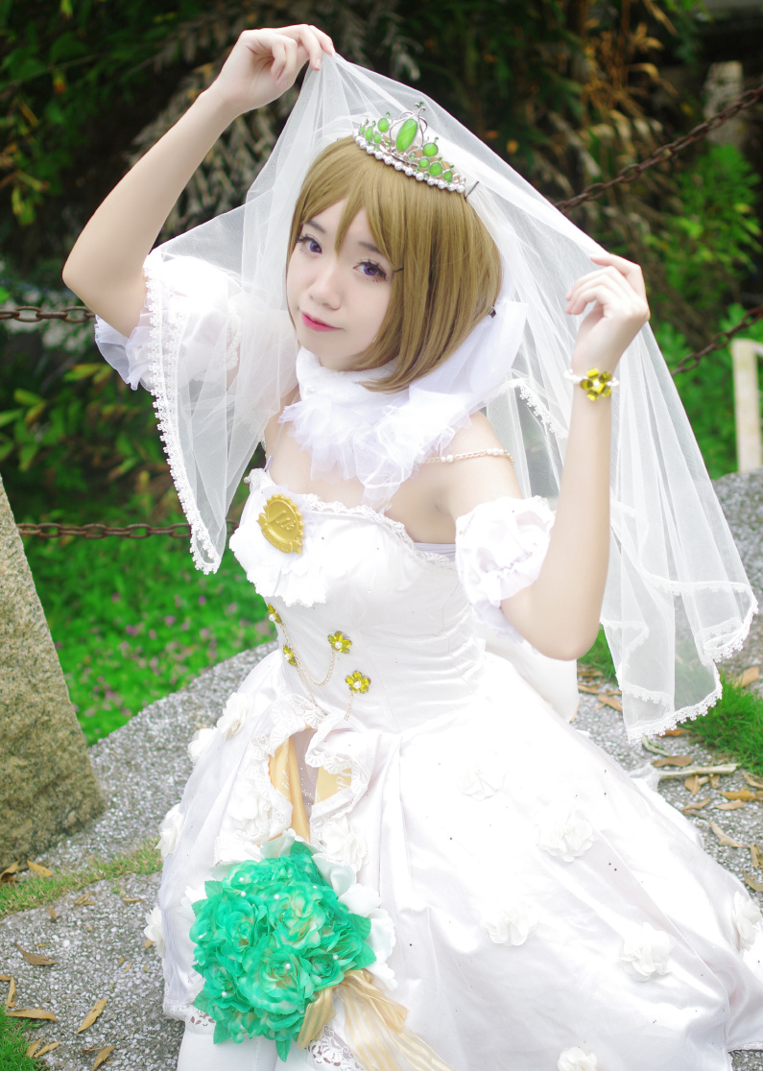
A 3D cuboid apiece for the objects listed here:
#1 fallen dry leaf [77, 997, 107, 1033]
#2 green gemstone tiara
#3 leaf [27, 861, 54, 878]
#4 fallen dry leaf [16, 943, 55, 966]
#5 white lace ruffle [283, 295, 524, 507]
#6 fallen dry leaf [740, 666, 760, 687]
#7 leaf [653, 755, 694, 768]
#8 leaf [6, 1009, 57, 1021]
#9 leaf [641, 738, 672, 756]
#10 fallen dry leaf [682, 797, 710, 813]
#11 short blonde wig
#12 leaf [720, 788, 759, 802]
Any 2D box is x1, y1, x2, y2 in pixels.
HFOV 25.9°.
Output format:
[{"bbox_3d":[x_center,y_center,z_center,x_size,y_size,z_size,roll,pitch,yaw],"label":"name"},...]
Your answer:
[{"bbox_3d":[-0.326,0.541,1.876,0.018,0.010,0.063,5,24,21],"label":"fallen dry leaf"},{"bbox_3d":[0.028,-0.364,1.570,0.122,0.055,0.045,31,24,15],"label":"green gemstone tiara"},{"bbox_3d":[-0.443,0.434,2.157,0.047,0.012,0.020,12,27,34],"label":"leaf"},{"bbox_3d":[-0.392,0.471,1.857,0.066,0.012,0.015,13,33,34],"label":"fallen dry leaf"},{"bbox_3d":[0.020,-0.127,1.650,0.210,0.170,0.200,-2,27,1],"label":"white lace ruffle"},{"bbox_3d":[0.490,0.188,2.205,0.018,0.012,0.057,14,34,36],"label":"fallen dry leaf"},{"bbox_3d":[0.408,0.316,2.313,0.058,0.012,0.020,-6,22,-5],"label":"leaf"},{"bbox_3d":[-0.371,0.511,1.772,0.061,0.012,0.013,1,28,15],"label":"leaf"},{"bbox_3d":[0.341,0.267,2.083,0.012,0.012,0.054,-21,30,-25],"label":"leaf"},{"bbox_3d":[0.376,0.321,1.968,0.040,0.010,0.012,-18,28,-20],"label":"fallen dry leaf"},{"bbox_3d":[0.016,-0.282,1.720,0.200,0.260,0.230,22,18,33],"label":"short blonde wig"},{"bbox_3d":[0.479,0.349,2.221,0.049,0.012,0.020,6,24,23],"label":"leaf"}]

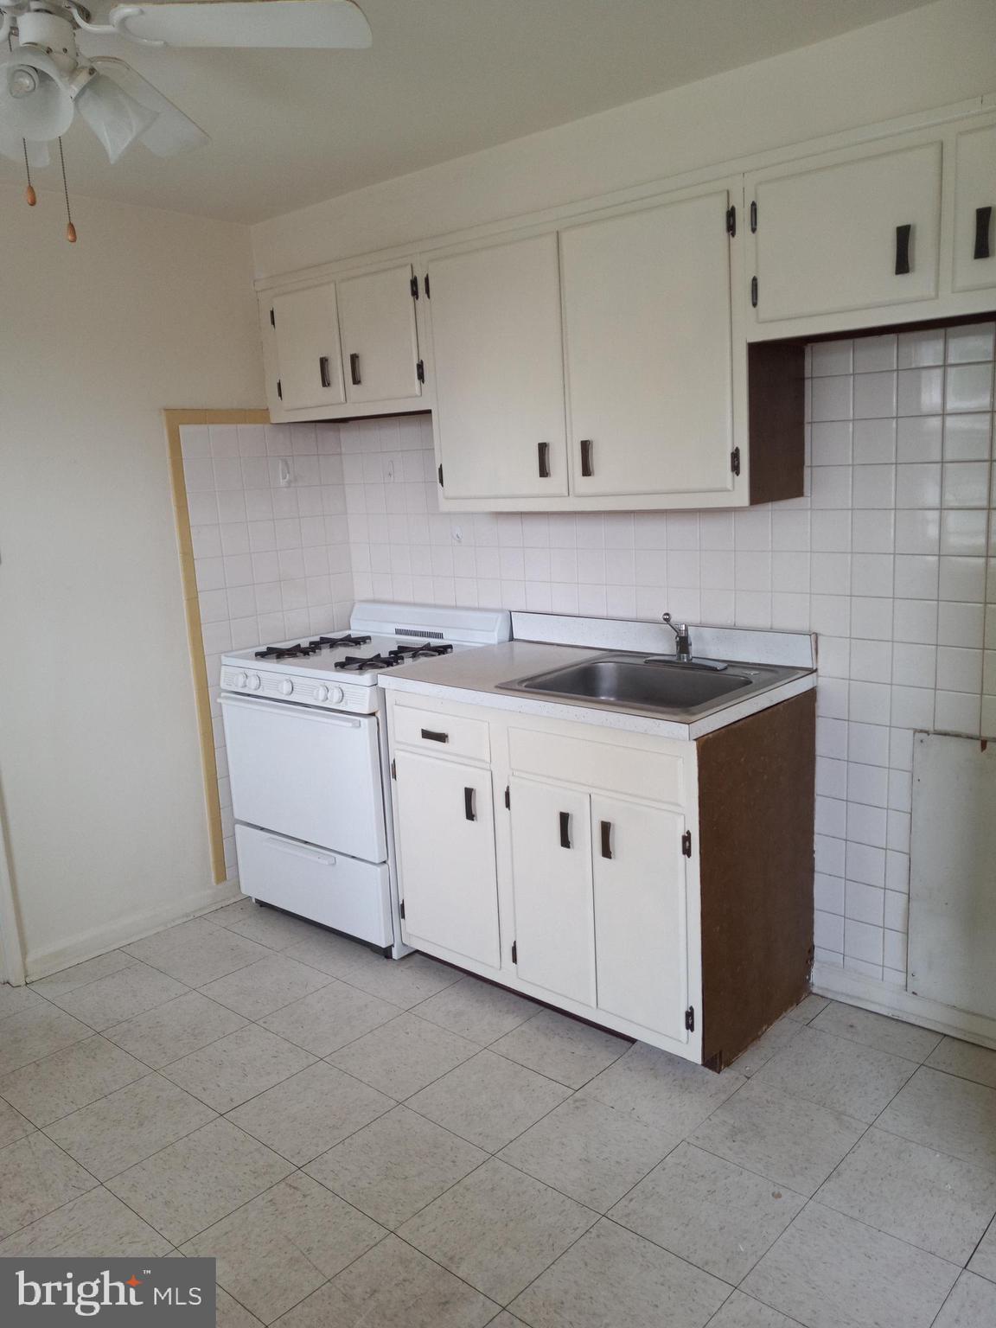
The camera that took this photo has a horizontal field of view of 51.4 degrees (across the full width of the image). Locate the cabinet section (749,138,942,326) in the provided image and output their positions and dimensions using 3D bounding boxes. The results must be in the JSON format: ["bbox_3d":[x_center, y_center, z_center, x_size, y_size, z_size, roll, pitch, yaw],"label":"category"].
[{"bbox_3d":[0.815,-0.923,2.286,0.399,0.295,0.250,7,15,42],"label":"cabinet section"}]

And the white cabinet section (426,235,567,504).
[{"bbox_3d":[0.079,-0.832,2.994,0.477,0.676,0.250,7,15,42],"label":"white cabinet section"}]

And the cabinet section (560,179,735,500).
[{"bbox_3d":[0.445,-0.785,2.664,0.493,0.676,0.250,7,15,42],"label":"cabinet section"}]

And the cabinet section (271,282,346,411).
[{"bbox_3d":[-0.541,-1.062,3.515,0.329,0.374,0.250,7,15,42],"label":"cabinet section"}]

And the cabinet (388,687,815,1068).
[{"bbox_3d":[0.277,0.500,2.997,1.063,0.890,0.607,7,15,42],"label":"cabinet"}]

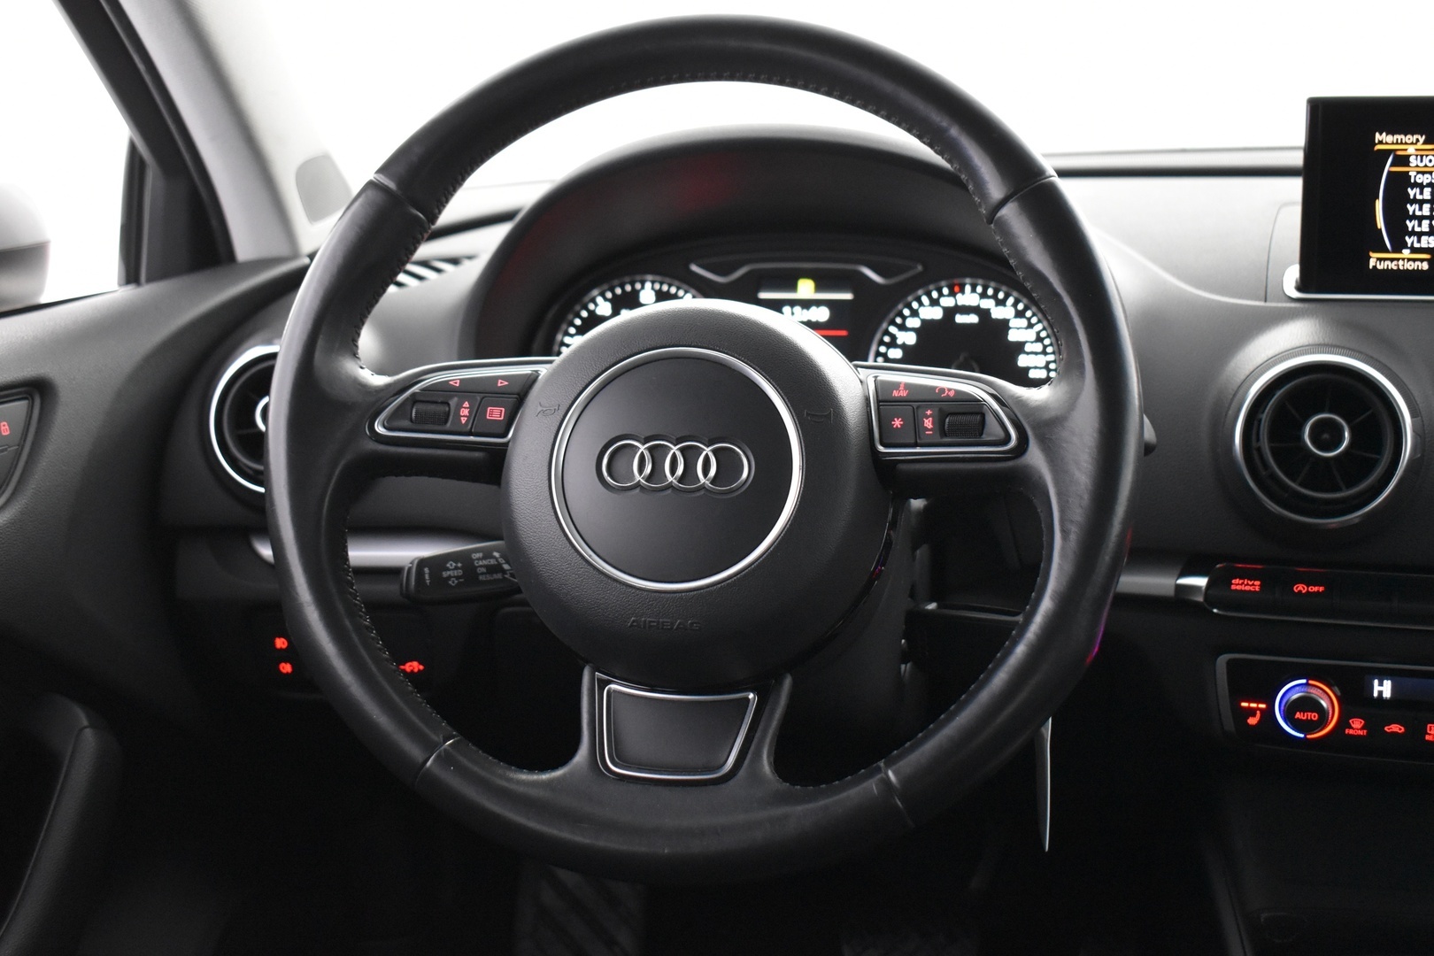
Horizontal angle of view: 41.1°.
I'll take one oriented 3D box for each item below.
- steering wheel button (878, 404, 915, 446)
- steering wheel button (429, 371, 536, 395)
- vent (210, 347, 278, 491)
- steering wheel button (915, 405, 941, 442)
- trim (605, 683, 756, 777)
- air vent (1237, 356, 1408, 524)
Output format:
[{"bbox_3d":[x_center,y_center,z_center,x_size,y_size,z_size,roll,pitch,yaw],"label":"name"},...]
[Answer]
[{"bbox_3d":[0.075,-0.021,0.786,0.016,0.018,0.006,-1,-18,22],"label":"steering wheel button"},{"bbox_3d":[-0.102,-0.041,0.821,0.046,0.011,0.006,4,-17,-1],"label":"steering wheel button"},{"bbox_3d":[-0.247,-0.033,1.092,0.084,0.084,0.030,2,1,14],"label":"vent"},{"bbox_3d":[0.087,-0.022,0.781,0.011,0.015,0.006,-1,-18,22],"label":"steering wheel button"},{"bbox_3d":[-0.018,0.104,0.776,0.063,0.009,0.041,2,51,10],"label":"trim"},{"bbox_3d":[0.305,-0.020,0.966,0.084,0.084,0.030,3,1,16],"label":"air vent"}]

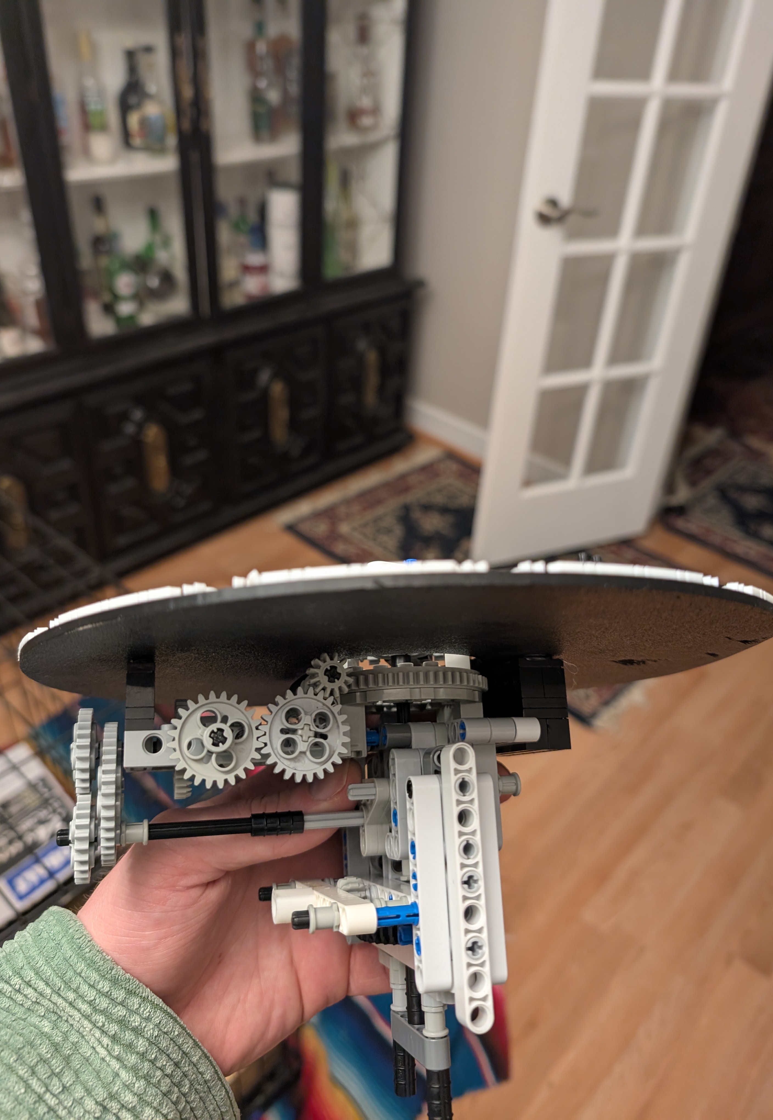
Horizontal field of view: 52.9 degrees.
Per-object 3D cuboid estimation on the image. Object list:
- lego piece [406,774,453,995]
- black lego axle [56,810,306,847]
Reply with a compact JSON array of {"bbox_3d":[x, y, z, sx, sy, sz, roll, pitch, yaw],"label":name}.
[{"bbox_3d":[0.011,0.088,0.214,0.008,0.007,0.055,2,75,-16],"label":"lego piece"},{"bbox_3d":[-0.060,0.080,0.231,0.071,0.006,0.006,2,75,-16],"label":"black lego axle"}]

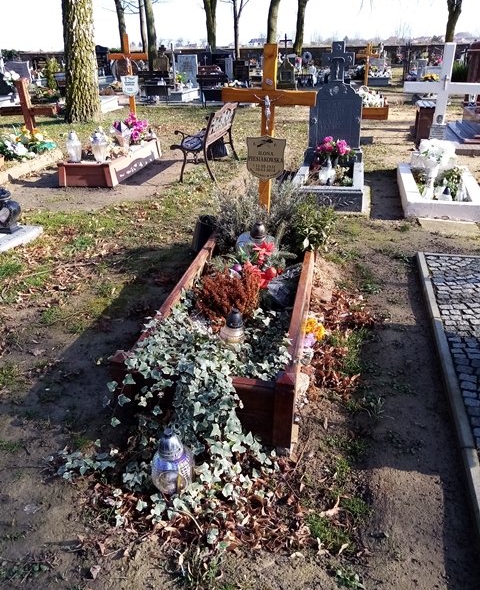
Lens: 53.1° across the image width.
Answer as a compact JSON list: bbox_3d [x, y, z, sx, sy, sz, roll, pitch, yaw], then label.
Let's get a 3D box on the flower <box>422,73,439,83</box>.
[{"bbox_3d":[5.776,-6.525,14.529,0.500,0.290,0.330,5,28,12],"label":"flower"}]

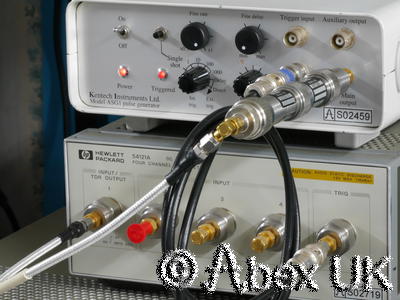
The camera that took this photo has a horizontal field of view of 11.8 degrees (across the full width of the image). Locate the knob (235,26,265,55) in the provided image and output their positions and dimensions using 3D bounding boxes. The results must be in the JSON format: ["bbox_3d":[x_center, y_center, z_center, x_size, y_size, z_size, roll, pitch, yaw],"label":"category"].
[{"bbox_3d":[0.030,-0.065,1.158,0.016,0.016,0.009,5,14,23],"label":"knob"}]

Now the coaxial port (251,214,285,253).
[{"bbox_3d":[0.040,0.052,1.136,0.021,0.021,0.033,4,14,25],"label":"coaxial port"}]

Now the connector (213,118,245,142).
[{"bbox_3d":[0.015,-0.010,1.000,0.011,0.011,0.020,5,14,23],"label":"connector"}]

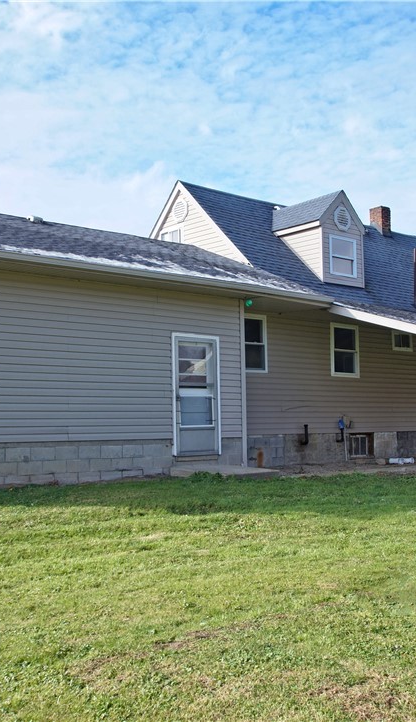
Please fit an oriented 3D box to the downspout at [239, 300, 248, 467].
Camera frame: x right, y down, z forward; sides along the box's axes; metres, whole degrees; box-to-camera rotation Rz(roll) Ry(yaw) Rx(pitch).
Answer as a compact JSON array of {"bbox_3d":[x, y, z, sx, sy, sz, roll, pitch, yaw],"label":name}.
[{"bbox_3d":[0.682,0.395,14.904,0.090,3.060,0.080,3,-6,-39],"label":"downspout"}]

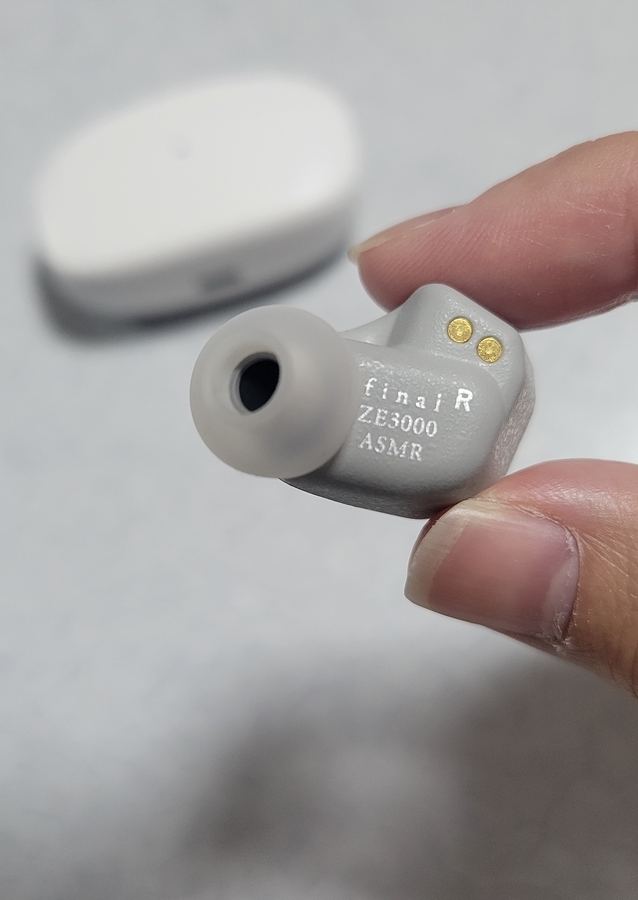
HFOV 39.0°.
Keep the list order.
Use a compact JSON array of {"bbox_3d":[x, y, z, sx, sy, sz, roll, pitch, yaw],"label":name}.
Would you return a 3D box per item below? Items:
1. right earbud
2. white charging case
[{"bbox_3d":[0.004,-0.005,0.074,0.021,0.026,0.019,13,89,28],"label":"right earbud"},{"bbox_3d":[-0.025,-0.055,0.197,0.070,0.026,0.043,-17,68,-2],"label":"white charging case"}]

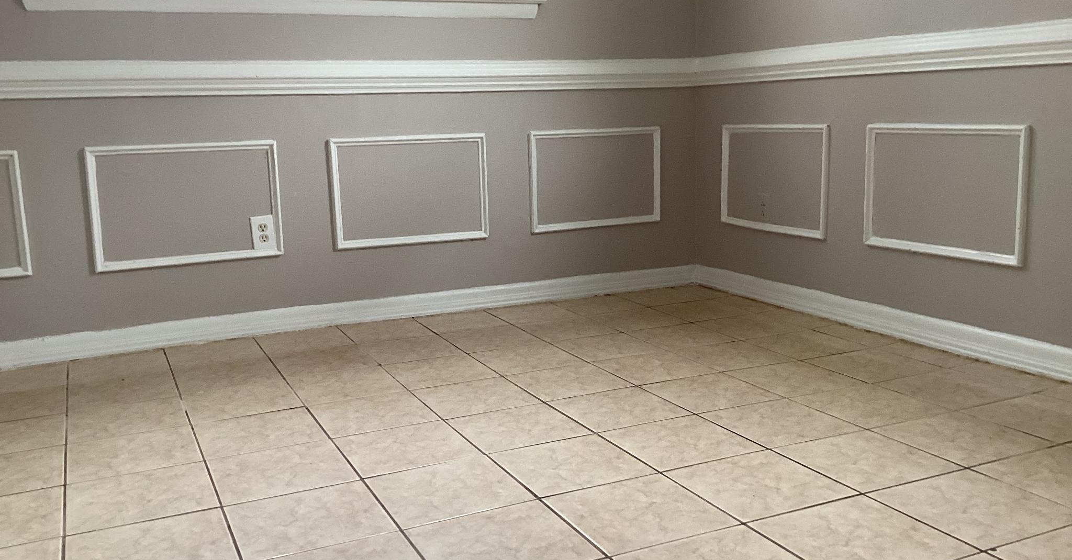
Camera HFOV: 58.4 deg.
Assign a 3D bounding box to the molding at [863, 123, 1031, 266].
[{"bbox_3d":[1.290,-0.288,3.093,0.020,0.417,0.642,-6,11,-24],"label":"molding"}]

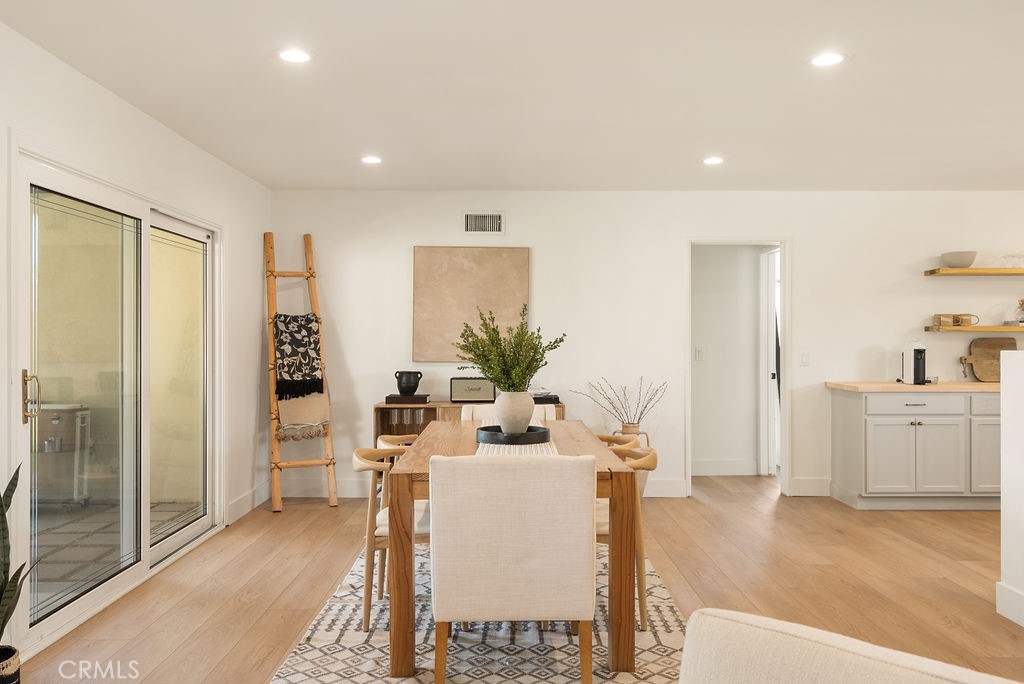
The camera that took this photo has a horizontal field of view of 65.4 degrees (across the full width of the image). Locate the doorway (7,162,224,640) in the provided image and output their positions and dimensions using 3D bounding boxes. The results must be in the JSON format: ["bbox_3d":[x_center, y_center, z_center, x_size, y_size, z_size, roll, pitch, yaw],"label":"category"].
[{"bbox_3d":[-1.950,0.242,4.140,0.130,2.000,2.170,0,0,-1],"label":"doorway"}]

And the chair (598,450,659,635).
[{"bbox_3d":[0.394,0.857,3.600,0.520,0.735,0.515,0,0,0],"label":"chair"}]

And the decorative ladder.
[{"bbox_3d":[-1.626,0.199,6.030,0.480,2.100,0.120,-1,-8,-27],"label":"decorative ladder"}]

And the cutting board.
[{"bbox_3d":[3.785,0.144,6.310,0.455,0.355,0.025,0,-9,1],"label":"cutting board"}]

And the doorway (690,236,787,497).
[{"bbox_3d":[1.794,0.214,6.380,0.790,2.040,0.130,0,0,0],"label":"doorway"}]

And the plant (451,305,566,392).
[{"bbox_3d":[-0.008,0.033,3.870,0.545,0.430,0.480,0,0,0],"label":"plant"}]

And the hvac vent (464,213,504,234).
[{"bbox_3d":[-0.221,-0.941,6.320,0.335,0.182,0.030,0,0,0],"label":"hvac vent"}]

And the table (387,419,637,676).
[{"bbox_3d":[-0.010,0.856,3.850,0.900,0.745,1.850,0,0,-1],"label":"table"}]

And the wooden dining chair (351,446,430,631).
[{"bbox_3d":[-0.440,0.874,3.620,0.520,0.740,0.520,0,0,-1],"label":"wooden dining chair"}]

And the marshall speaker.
[{"bbox_3d":[-0.300,0.371,6.200,0.347,0.195,0.180,0,0,0],"label":"marshall speaker"}]

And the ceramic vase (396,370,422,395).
[{"bbox_3d":[-0.803,0.320,6.170,0.210,0.192,0.175,0,0,0],"label":"ceramic vase"}]

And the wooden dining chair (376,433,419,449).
[{"bbox_3d":[-0.430,0.872,4.130,0.520,0.740,0.520,0,0,-1],"label":"wooden dining chair"}]

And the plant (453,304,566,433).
[{"bbox_3d":[-0.015,0.146,3.950,0.560,0.660,0.520,0,0,0],"label":"plant"}]

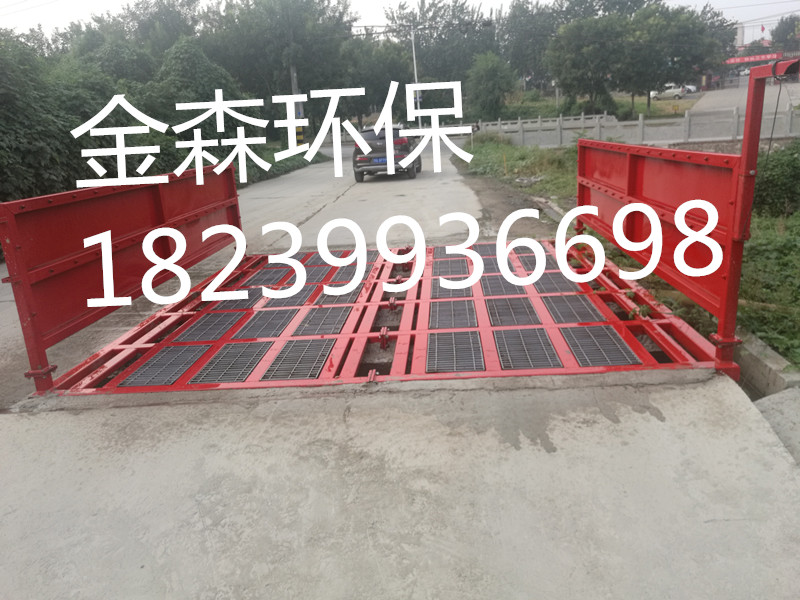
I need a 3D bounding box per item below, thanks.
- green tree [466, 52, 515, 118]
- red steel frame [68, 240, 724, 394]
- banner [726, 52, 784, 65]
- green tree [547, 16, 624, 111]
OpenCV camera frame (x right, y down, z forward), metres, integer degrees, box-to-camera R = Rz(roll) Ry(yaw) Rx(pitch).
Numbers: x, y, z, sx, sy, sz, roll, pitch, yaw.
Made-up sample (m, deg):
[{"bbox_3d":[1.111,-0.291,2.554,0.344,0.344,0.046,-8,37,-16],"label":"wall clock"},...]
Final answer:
[{"bbox_3d":[6.962,-16.385,48.000,3.500,5.000,3.400,-1,17,9],"label":"green tree"},{"bbox_3d":[-0.037,0.020,4.766,3.481,0.200,3.395,-3,16,5],"label":"red steel frame"},{"bbox_3d":[47.153,-32.096,83.000,6.600,0.700,0.100,12,22,42],"label":"banner"},{"bbox_3d":[14.192,-18.115,48.000,5.600,6.900,5.400,1,17,16],"label":"green tree"}]

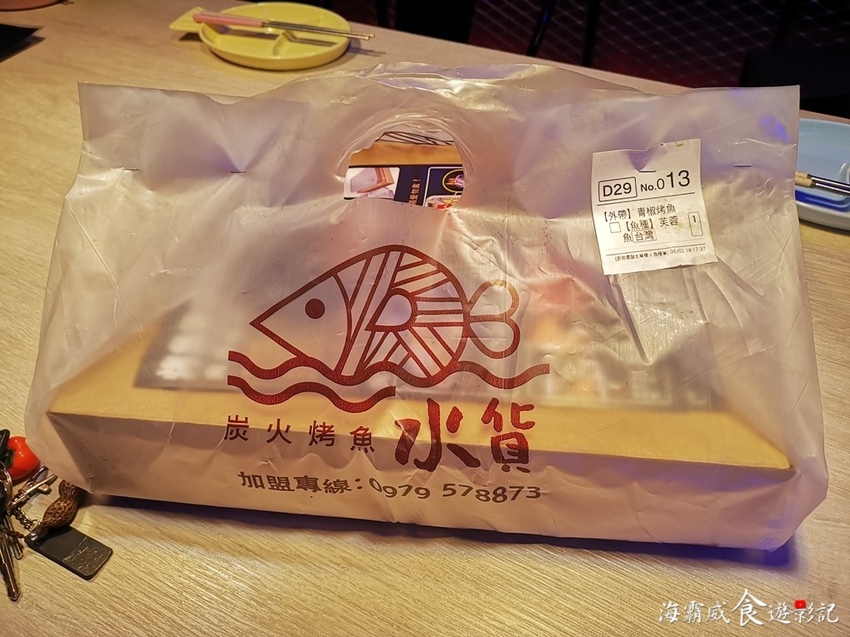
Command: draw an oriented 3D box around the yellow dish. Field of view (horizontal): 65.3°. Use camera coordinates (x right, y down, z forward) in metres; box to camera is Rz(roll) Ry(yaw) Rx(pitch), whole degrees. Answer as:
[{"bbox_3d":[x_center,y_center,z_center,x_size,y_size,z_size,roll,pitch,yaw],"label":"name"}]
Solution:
[{"bbox_3d":[-0.204,-0.359,0.840,0.228,0.021,0.186,14,45,13],"label":"yellow dish"}]

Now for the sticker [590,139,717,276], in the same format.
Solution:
[{"bbox_3d":[0.122,-0.059,0.353,0.058,0.006,0.068,-6,83,10],"label":"sticker"}]

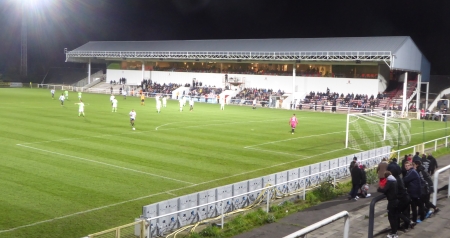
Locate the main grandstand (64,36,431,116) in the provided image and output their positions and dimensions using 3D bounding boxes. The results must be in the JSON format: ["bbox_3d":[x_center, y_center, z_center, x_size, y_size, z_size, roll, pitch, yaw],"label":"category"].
[{"bbox_3d":[-1.733,-10.341,104.194,83.000,12.600,19.400,6,7,39],"label":"main grandstand"}]

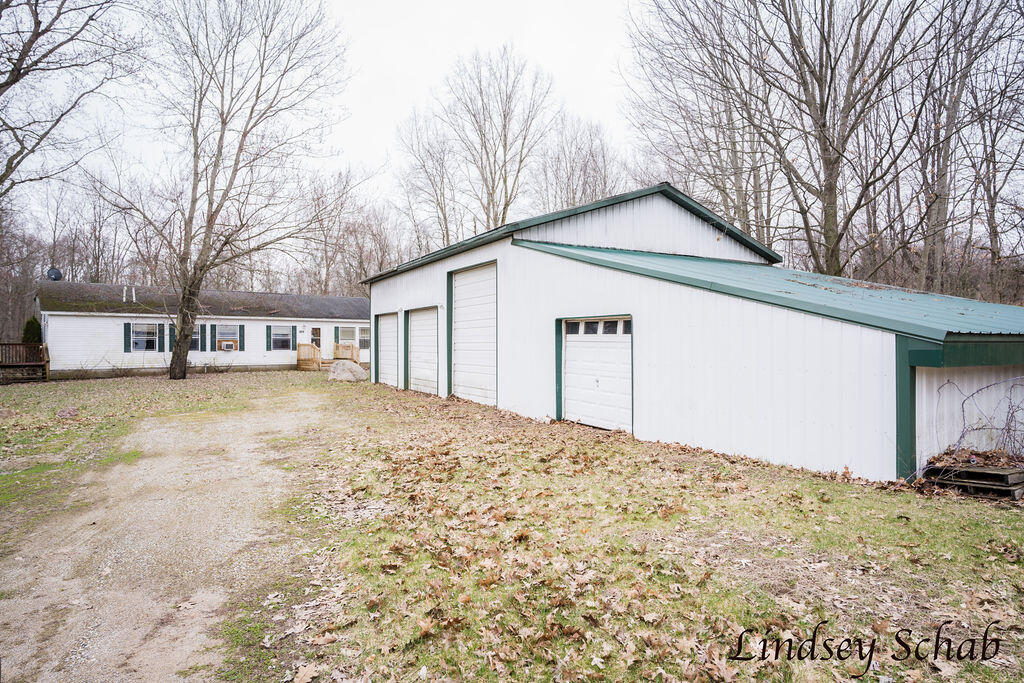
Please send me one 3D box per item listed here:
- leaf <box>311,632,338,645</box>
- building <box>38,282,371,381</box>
[{"bbox_3d":[-0.957,1.520,2.910,0.135,0.028,0.075,0,0,-12],"label":"leaf"},{"bbox_3d":[-16.700,-0.650,33.600,17.300,4.700,8.400,0,0,-40],"label":"building"}]

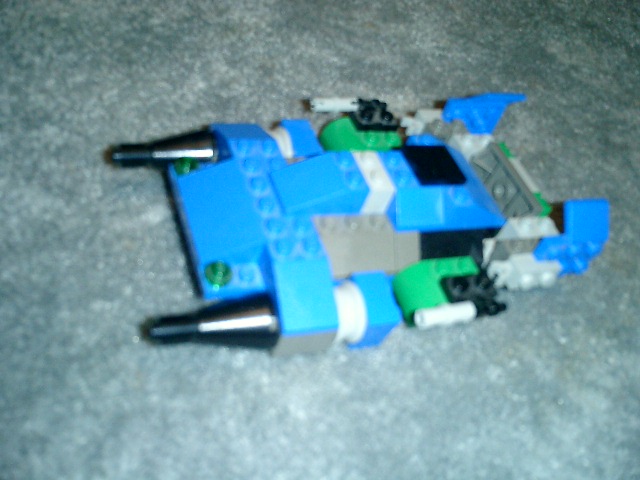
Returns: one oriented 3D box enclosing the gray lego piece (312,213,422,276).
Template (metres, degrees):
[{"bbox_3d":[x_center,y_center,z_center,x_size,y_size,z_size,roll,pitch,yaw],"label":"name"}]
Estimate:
[{"bbox_3d":[0.013,0.001,0.195,0.032,0.011,0.016,-3,52,-26],"label":"gray lego piece"}]

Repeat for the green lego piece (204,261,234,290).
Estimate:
[{"bbox_3d":[-0.026,0.009,0.175,0.008,0.005,0.008,-3,52,-26],"label":"green lego piece"}]

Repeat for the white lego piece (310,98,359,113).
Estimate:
[{"bbox_3d":[0.006,-0.047,0.232,0.017,0.005,0.005,-4,52,-26],"label":"white lego piece"}]

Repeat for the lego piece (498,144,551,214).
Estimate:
[{"bbox_3d":[0.064,-0.020,0.224,0.005,0.008,0.032,-3,52,-26],"label":"lego piece"}]

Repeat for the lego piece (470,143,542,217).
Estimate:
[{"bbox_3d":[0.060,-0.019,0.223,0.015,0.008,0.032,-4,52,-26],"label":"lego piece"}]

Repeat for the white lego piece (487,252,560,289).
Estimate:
[{"bbox_3d":[0.061,0.009,0.203,0.021,0.009,0.006,-3,52,-26],"label":"white lego piece"}]

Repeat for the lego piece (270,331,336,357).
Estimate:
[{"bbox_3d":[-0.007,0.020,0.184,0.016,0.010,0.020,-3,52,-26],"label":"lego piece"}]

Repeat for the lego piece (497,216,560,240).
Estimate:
[{"bbox_3d":[0.066,-0.001,0.214,0.016,0.011,0.008,-4,52,-26],"label":"lego piece"}]

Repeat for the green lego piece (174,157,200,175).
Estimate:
[{"bbox_3d":[-0.039,-0.022,0.196,0.008,0.005,0.008,-4,52,-26],"label":"green lego piece"}]

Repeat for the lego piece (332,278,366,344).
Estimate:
[{"bbox_3d":[0.005,0.020,0.186,0.008,0.016,0.016,-3,52,-26],"label":"lego piece"}]

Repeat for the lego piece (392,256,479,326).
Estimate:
[{"bbox_3d":[0.036,0.014,0.196,0.024,0.011,0.016,-4,52,-26],"label":"lego piece"}]

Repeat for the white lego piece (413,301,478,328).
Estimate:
[{"bbox_3d":[0.035,0.020,0.182,0.017,0.005,0.005,-9,54,-20],"label":"white lego piece"}]

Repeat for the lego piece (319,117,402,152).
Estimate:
[{"bbox_3d":[0.014,-0.034,0.233,0.024,0.010,0.016,-3,52,-26],"label":"lego piece"}]

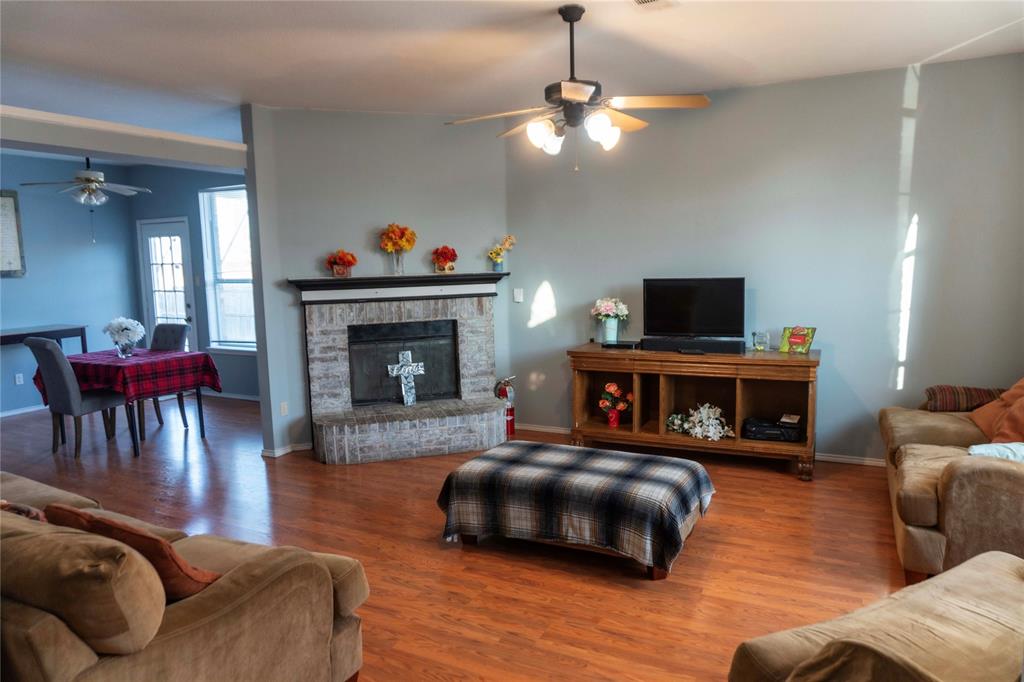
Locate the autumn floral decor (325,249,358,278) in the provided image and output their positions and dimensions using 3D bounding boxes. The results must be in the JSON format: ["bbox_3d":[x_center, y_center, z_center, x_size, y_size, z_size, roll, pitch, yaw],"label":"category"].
[{"bbox_3d":[-1.345,-0.600,5.388,0.250,0.215,0.200,-1,7,-1],"label":"autumn floral decor"}]

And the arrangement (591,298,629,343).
[{"bbox_3d":[0.768,-0.164,5.364,0.285,0.355,0.240,2,8,26],"label":"arrangement"}]

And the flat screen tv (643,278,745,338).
[{"bbox_3d":[1.369,-0.231,5.127,0.735,0.470,0.090,1,7,21],"label":"flat screen tv"}]

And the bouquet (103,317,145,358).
[{"bbox_3d":[-3.351,-0.032,5.897,0.315,0.341,0.320,-6,8,-30],"label":"bouquet"}]

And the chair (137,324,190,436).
[{"bbox_3d":[-3.362,0.355,6.367,0.456,0.992,0.620,2,8,26],"label":"chair"}]

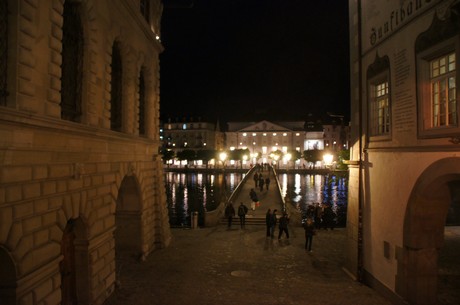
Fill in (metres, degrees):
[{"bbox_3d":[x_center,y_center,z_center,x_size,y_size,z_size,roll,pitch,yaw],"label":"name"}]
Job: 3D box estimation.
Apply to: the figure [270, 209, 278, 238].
[{"bbox_3d":[2.584,4.135,20.000,0.480,1.700,0.360,0,0,22],"label":"figure"}]

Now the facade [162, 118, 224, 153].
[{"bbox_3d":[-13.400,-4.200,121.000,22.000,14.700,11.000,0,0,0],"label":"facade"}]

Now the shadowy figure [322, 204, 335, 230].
[{"bbox_3d":[6.349,4.183,22.200,0.550,1.700,0.400,0,0,22],"label":"shadowy figure"}]

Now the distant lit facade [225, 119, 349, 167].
[{"bbox_3d":[19.300,-3.200,121.000,41.500,16.300,11.000,0,0,0],"label":"distant lit facade"}]

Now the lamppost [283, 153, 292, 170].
[{"bbox_3d":[17.424,2.582,104.000,0.750,5.000,0.750,0,0,0],"label":"lamppost"}]

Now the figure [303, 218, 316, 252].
[{"bbox_3d":[3.993,4.114,17.300,0.580,1.700,0.400,0,0,0],"label":"figure"}]

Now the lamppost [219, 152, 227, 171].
[{"bbox_3d":[-2.174,2.506,104.000,0.750,4.900,0.750,0,0,0],"label":"lamppost"}]

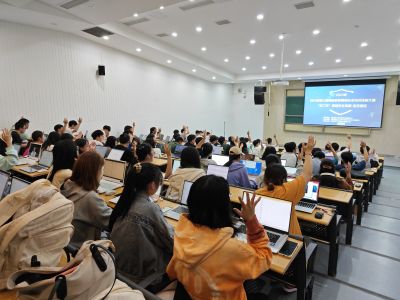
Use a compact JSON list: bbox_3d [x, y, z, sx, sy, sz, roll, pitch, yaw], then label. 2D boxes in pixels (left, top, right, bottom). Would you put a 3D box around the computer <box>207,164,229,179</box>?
[{"bbox_3d":[0.157,0.338,3.256,0.320,0.220,0.290,7,15,37],"label":"computer"}]

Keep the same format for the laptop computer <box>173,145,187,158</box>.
[{"bbox_3d":[-0.522,0.051,6.455,0.350,0.220,0.310,7,15,37],"label":"laptop computer"}]

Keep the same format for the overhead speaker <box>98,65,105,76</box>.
[{"bbox_3d":[-2.765,-2.235,7.500,0.190,0.280,0.190,-7,12,-26],"label":"overhead speaker"}]

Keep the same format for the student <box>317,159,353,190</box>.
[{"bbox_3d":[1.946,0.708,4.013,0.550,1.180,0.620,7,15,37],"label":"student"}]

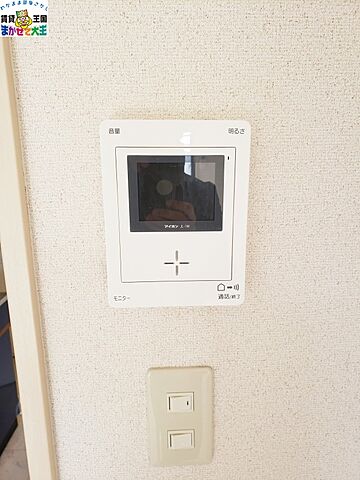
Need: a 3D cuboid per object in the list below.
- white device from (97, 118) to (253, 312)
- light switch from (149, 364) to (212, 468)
[{"bbox_3d":[-0.003,-0.020,0.329,0.128,0.167,0.023,-1,12,-2],"label":"white device"},{"bbox_3d":[0.002,0.191,0.381,0.070,0.120,0.010,-1,12,-2],"label":"light switch"}]

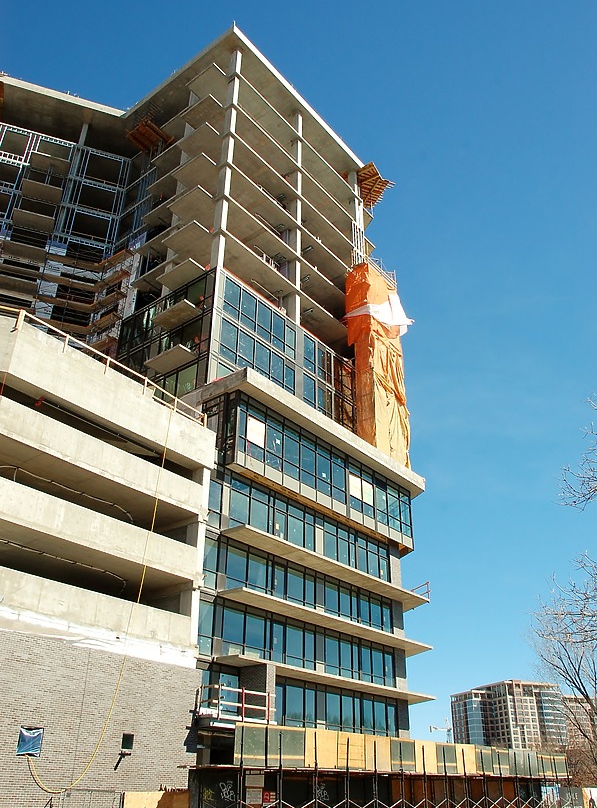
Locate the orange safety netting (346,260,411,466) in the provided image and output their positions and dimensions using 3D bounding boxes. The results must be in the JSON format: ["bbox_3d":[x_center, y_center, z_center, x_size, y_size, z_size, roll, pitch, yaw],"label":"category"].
[{"bbox_3d":[6.398,-2.616,55.390,2.500,19.600,4.900,-23,-38,33],"label":"orange safety netting"}]

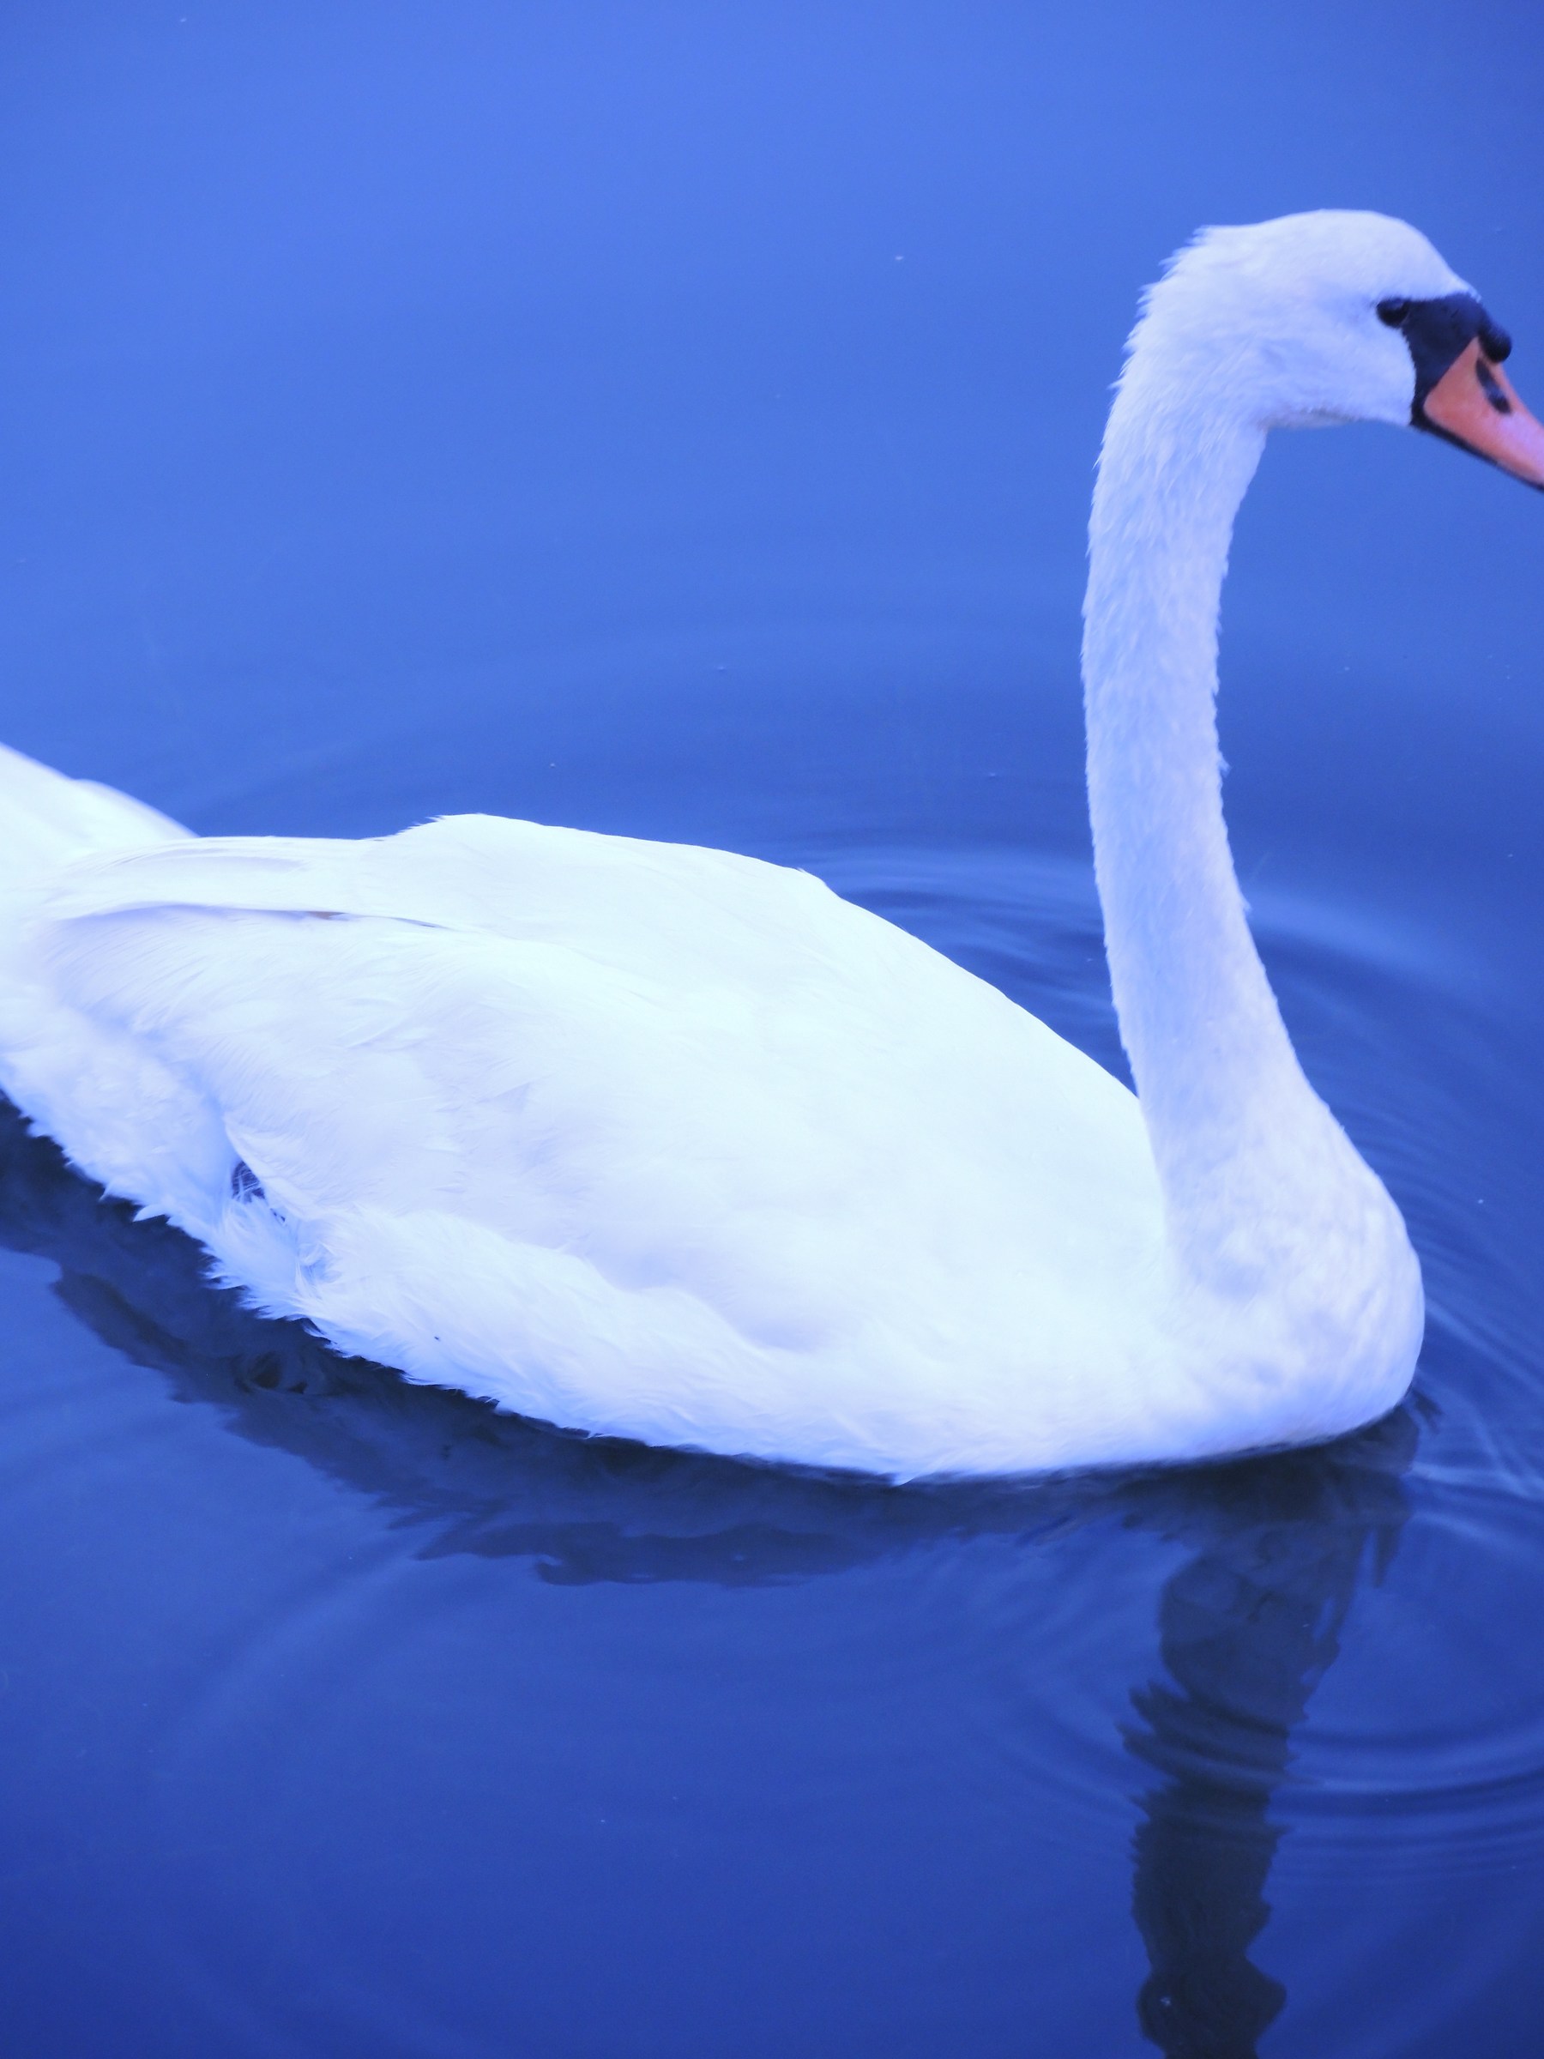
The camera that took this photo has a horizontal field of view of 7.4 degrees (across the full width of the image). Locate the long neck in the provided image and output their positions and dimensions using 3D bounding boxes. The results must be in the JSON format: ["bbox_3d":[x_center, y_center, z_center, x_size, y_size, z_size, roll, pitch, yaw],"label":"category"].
[{"bbox_3d":[0.171,-0.077,4.600,0.100,0.370,0.080,10,28,20],"label":"long neck"}]

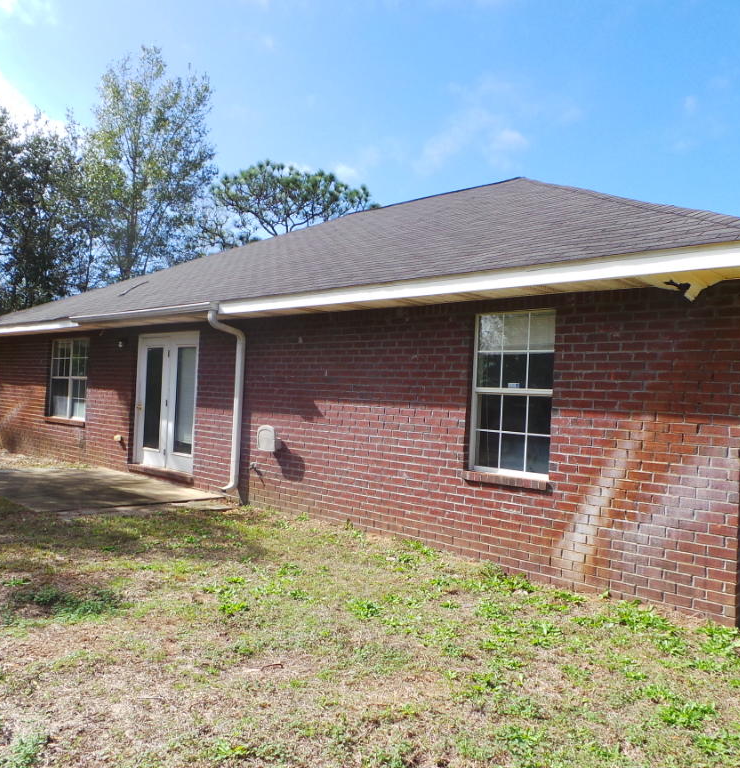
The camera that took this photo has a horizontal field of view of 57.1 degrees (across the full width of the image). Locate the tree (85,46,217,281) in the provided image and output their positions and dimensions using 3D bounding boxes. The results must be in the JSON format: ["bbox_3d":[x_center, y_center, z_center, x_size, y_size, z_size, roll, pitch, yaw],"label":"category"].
[{"bbox_3d":[-9.681,-6.342,28.870,5.600,16.100,5.600,1,-1,43],"label":"tree"}]

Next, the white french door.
[{"bbox_3d":[-3.116,0.276,10.561,1.910,2.085,0.140,1,-1,43],"label":"white french door"}]

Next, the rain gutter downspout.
[{"bbox_3d":[-1.911,0.208,8.932,0.110,2.455,0.490,1,-1,43],"label":"rain gutter downspout"}]

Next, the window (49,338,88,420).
[{"bbox_3d":[-5.650,-0.086,12.915,1.800,1.520,0.110,1,-1,43],"label":"window"}]

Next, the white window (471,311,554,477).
[{"bbox_3d":[1.355,0.097,6.394,0.905,1.530,0.110,1,-1,43],"label":"white window"}]

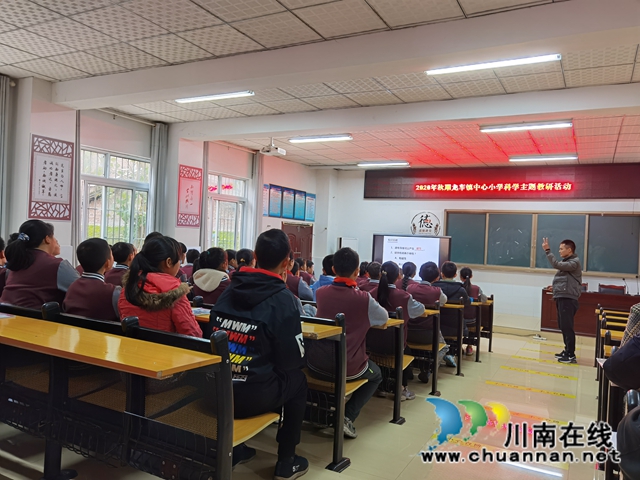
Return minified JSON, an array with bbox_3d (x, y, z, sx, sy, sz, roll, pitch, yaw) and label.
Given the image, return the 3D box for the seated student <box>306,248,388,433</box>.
[{"bbox_3d":[0.202,0.650,3.022,0.460,1.202,0.640,3,1,29],"label":"seated student"}]

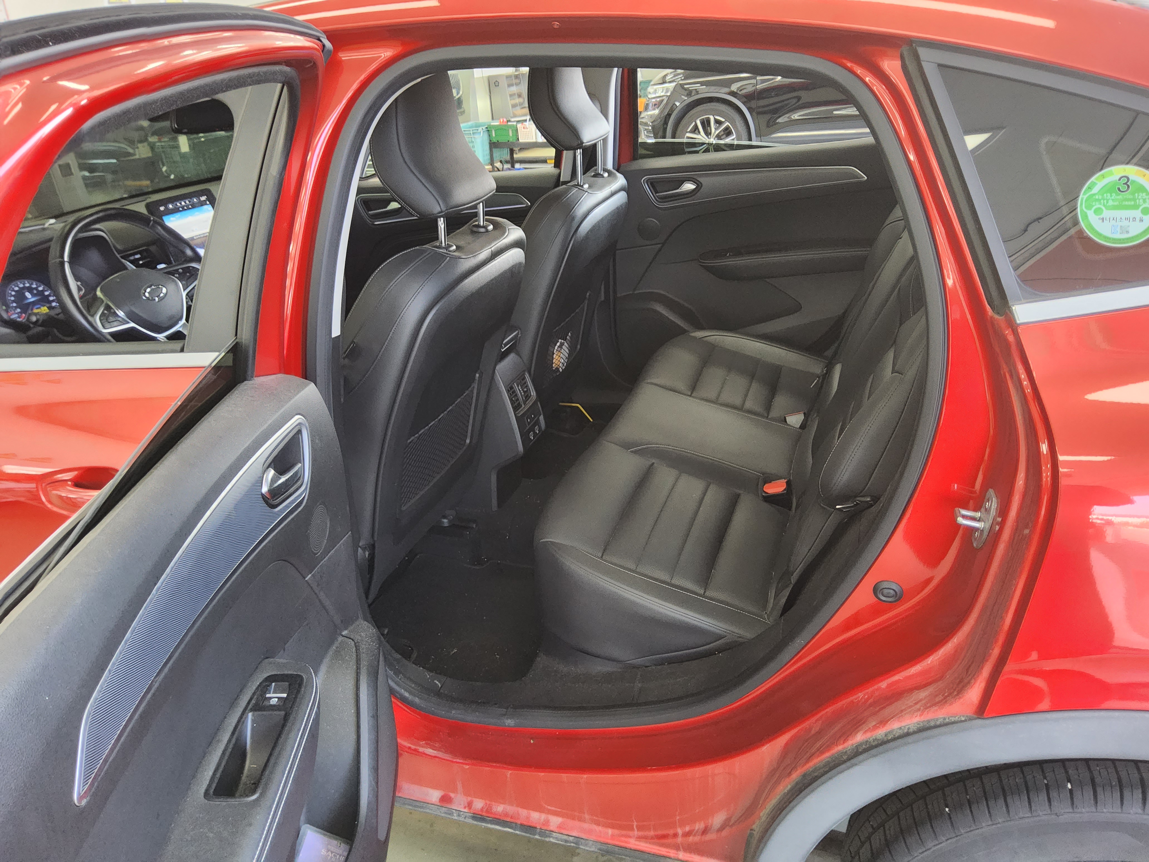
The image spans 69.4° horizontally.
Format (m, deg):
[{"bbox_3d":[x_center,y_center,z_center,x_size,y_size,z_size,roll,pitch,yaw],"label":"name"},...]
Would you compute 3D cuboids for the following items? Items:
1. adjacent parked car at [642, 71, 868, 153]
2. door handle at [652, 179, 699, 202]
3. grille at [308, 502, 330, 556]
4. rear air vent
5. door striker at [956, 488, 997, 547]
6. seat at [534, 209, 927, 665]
[{"bbox_3d":[2.887,-3.568,8.256,4.580,1.660,1.840,3,27,16],"label":"adjacent parked car"},{"bbox_3d":[0.280,-0.666,2.301,0.125,0.056,0.033,2,25,20],"label":"door handle"},{"bbox_3d":[-0.314,0.122,1.021,0.015,0.066,0.066,-7,24,-1],"label":"grille"},{"bbox_3d":[-0.122,-0.084,1.893,0.036,0.070,0.100,-13,19,26],"label":"rear air vent"},{"bbox_3d":[0.407,0.088,0.839,0.040,0.063,0.035,-4,24,7],"label":"door striker"},{"bbox_3d":[0.450,-0.154,1.636,0.790,0.750,1.280,2,25,20],"label":"seat"}]

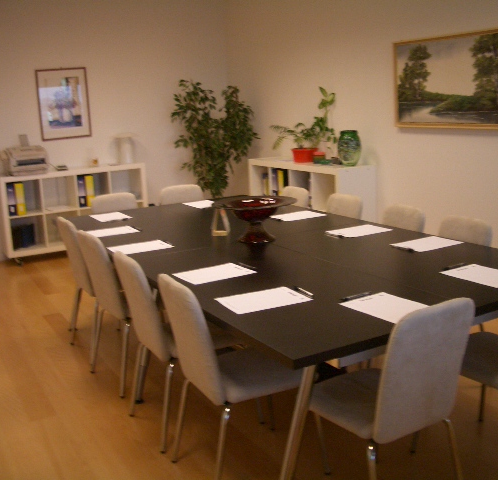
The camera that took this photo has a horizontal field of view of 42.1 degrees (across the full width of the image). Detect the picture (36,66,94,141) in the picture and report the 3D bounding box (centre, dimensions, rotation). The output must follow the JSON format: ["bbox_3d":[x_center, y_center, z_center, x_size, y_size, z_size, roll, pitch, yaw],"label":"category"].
[{"bbox_3d":[-1.935,-1.427,6.797,0.520,0.725,0.030,-9,14,-29],"label":"picture"}]

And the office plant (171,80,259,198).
[{"bbox_3d":[-0.357,-0.840,6.996,0.880,1.740,0.880,-3,12,1],"label":"office plant"}]

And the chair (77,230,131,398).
[{"bbox_3d":[-0.592,0.347,3.595,0.530,0.840,0.440,-11,14,-32],"label":"chair"}]

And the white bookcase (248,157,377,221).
[{"bbox_3d":[0.554,-0.319,6.067,0.390,0.810,1.490,-9,13,-27],"label":"white bookcase"}]

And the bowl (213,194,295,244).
[{"bbox_3d":[0.038,-0.103,3.617,0.470,0.216,0.470,-3,12,1],"label":"bowl"}]

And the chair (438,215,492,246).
[{"bbox_3d":[0.928,0.317,3.368,0.530,0.840,0.440,-9,14,-29],"label":"chair"}]

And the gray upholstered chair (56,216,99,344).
[{"bbox_3d":[-0.847,0.265,4.048,0.530,0.840,0.440,-9,14,-29],"label":"gray upholstered chair"}]

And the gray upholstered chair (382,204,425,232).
[{"bbox_3d":[0.668,0.256,3.639,0.520,0.840,0.430,-9,14,-29],"label":"gray upholstered chair"}]

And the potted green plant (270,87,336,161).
[{"bbox_3d":[0.499,-1.052,5.941,0.400,0.680,0.560,-9,13,-27],"label":"potted green plant"}]

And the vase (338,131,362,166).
[{"bbox_3d":[0.856,-0.776,5.472,0.200,0.305,0.200,-3,12,1],"label":"vase"}]

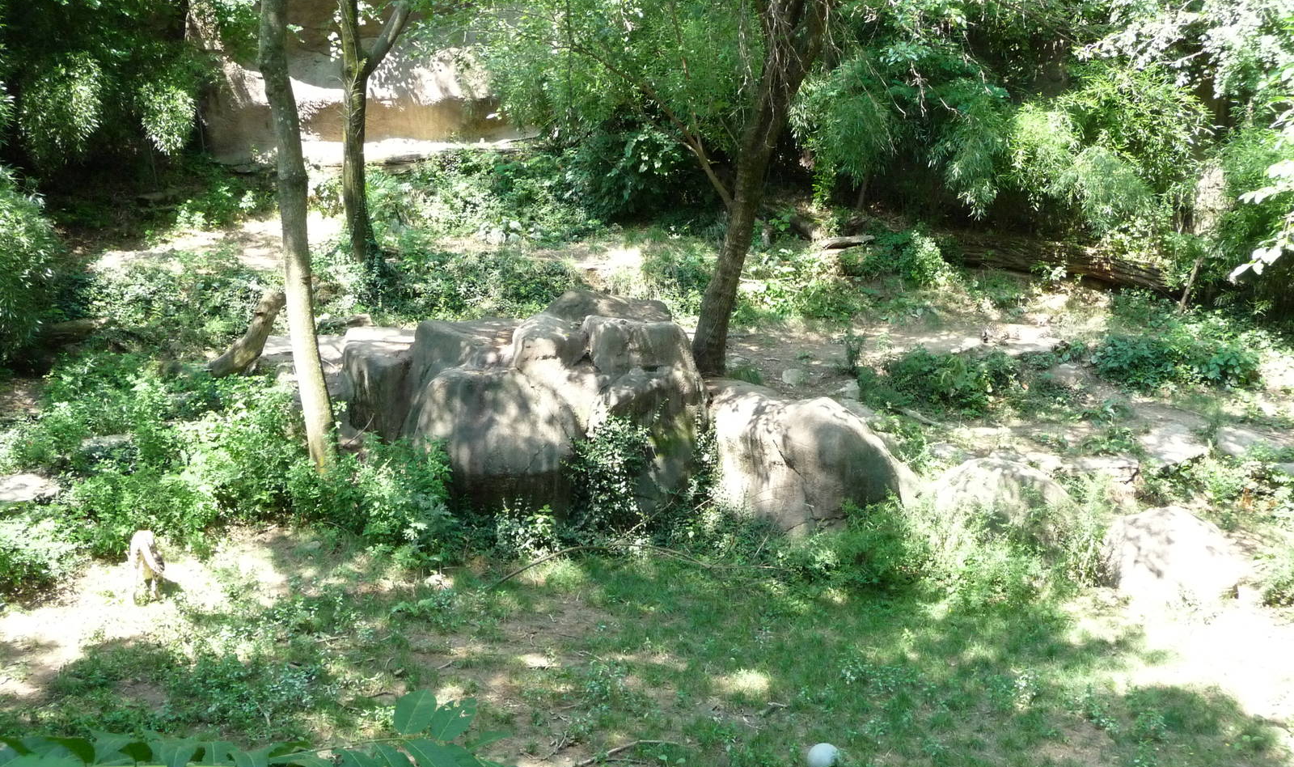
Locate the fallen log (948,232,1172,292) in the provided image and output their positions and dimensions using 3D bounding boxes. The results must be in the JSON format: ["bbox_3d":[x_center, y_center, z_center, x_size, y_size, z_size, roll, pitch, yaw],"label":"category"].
[{"bbox_3d":[6.302,-1.819,24.411,3.451,0.515,0.536,10,16,25],"label":"fallen log"}]

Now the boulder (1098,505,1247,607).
[{"bbox_3d":[5.540,1.790,16.892,1.360,0.824,1.133,0,13,0],"label":"boulder"}]

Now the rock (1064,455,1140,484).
[{"bbox_3d":[5.247,0.985,18.540,0.845,0.247,0.567,0,13,0],"label":"rock"}]

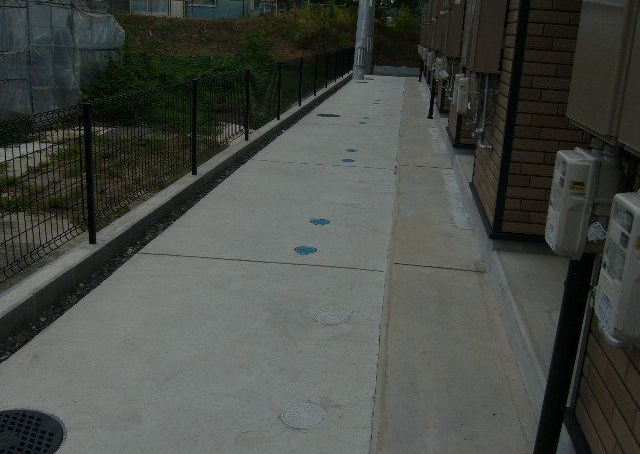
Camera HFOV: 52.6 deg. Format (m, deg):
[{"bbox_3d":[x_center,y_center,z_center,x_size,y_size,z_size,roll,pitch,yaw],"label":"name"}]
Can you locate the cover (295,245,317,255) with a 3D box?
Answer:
[{"bbox_3d":[-0.099,0.169,4.470,0.158,0.020,0.158,4,17,7],"label":"cover"}]

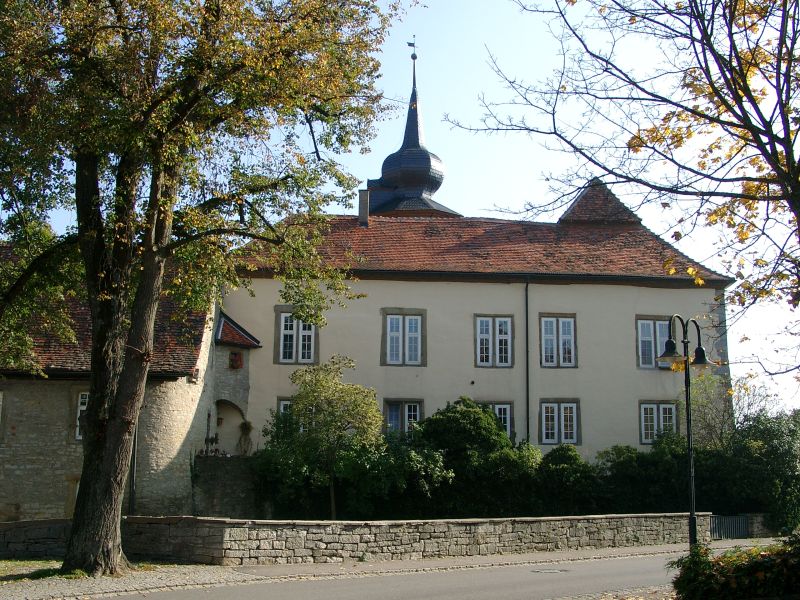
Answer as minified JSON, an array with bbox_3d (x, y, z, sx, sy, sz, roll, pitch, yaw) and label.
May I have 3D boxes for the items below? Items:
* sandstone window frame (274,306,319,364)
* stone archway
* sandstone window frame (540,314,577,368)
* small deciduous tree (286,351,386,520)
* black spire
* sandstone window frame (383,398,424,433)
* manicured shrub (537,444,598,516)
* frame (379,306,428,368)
[{"bbox_3d":[-3.501,1.205,29.766,1.533,2.017,0.220,1,-10,-5],"label":"sandstone window frame"},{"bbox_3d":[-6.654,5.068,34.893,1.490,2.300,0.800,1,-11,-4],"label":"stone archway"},{"bbox_3d":[5.492,1.434,30.619,1.343,1.955,0.220,1,-10,-5],"label":"sandstone window frame"},{"bbox_3d":[-1.715,3.658,23.006,2.567,4.423,2.567,0,-9,0],"label":"small deciduous tree"},{"bbox_3d":[0.719,-9.719,49.397,5.290,10.330,5.290,1,-11,-4],"label":"black spire"},{"bbox_3d":[0.124,4.137,29.637,1.420,1.599,0.220,1,-10,-5],"label":"sandstone window frame"},{"bbox_3d":[5.150,5.633,27.001,1.906,2.349,1.906,1,-10,-5],"label":"manicured shrub"},{"bbox_3d":[0.135,1.296,30.111,1.563,2.022,0.220,1,-10,-5],"label":"frame"}]

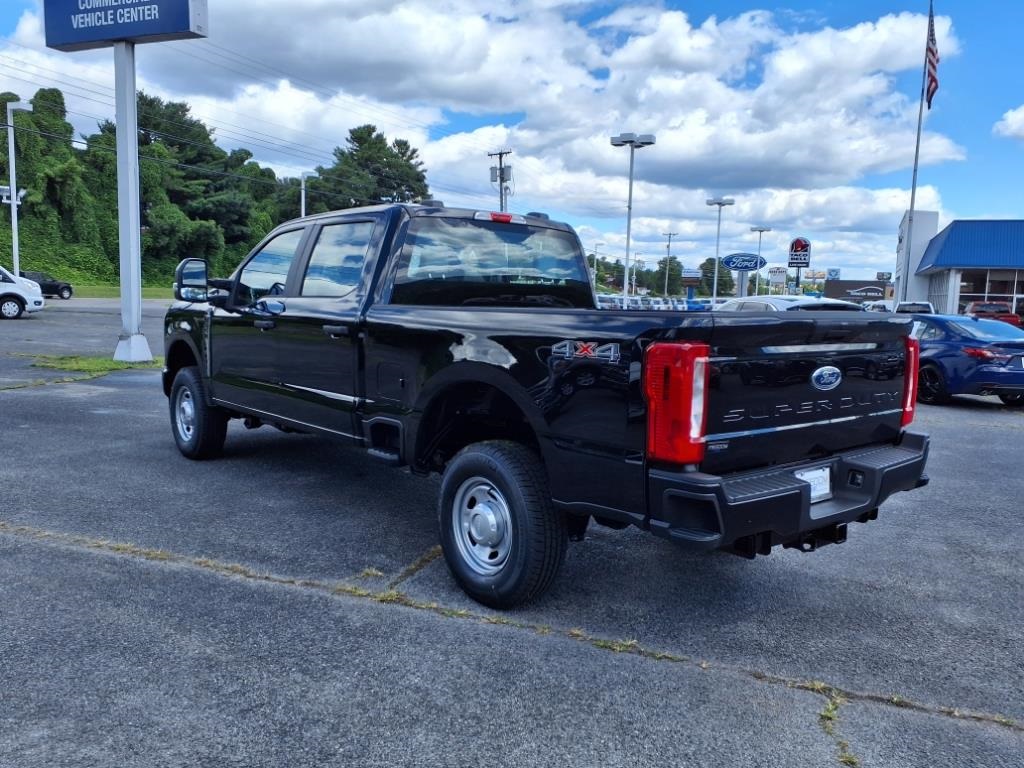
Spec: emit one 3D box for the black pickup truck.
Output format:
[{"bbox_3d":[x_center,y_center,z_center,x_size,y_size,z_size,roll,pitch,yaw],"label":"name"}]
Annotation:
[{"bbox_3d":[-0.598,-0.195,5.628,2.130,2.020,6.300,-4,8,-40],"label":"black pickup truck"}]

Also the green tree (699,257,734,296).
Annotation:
[{"bbox_3d":[38.406,-19.907,150.000,6.600,8.000,6.600,2,6,0],"label":"green tree"}]

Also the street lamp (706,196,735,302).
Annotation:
[{"bbox_3d":[12.835,-7.545,49.998,1.720,7.900,1.720,4,7,24],"label":"street lamp"}]

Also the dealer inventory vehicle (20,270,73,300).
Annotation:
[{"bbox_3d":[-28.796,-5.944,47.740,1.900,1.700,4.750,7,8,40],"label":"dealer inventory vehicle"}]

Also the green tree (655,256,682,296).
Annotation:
[{"bbox_3d":[29.392,-20.001,150.000,5.300,8.000,5.300,2,6,0],"label":"green tree"}]

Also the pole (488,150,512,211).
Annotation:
[{"bbox_3d":[-0.995,-11.029,58.516,2.200,12.000,0.850,5,7,32],"label":"pole"}]

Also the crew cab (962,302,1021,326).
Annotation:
[{"bbox_3d":[19.950,-2.581,33.652,2.020,1.920,5.800,4,7,25],"label":"crew cab"}]

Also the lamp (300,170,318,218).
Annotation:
[{"bbox_3d":[-11.519,-7.960,45.527,1.050,8.000,0.500,3,6,14],"label":"lamp"}]

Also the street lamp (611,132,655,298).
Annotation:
[{"bbox_3d":[4.604,-5.787,31.513,1.720,7.900,1.720,4,7,24],"label":"street lamp"}]

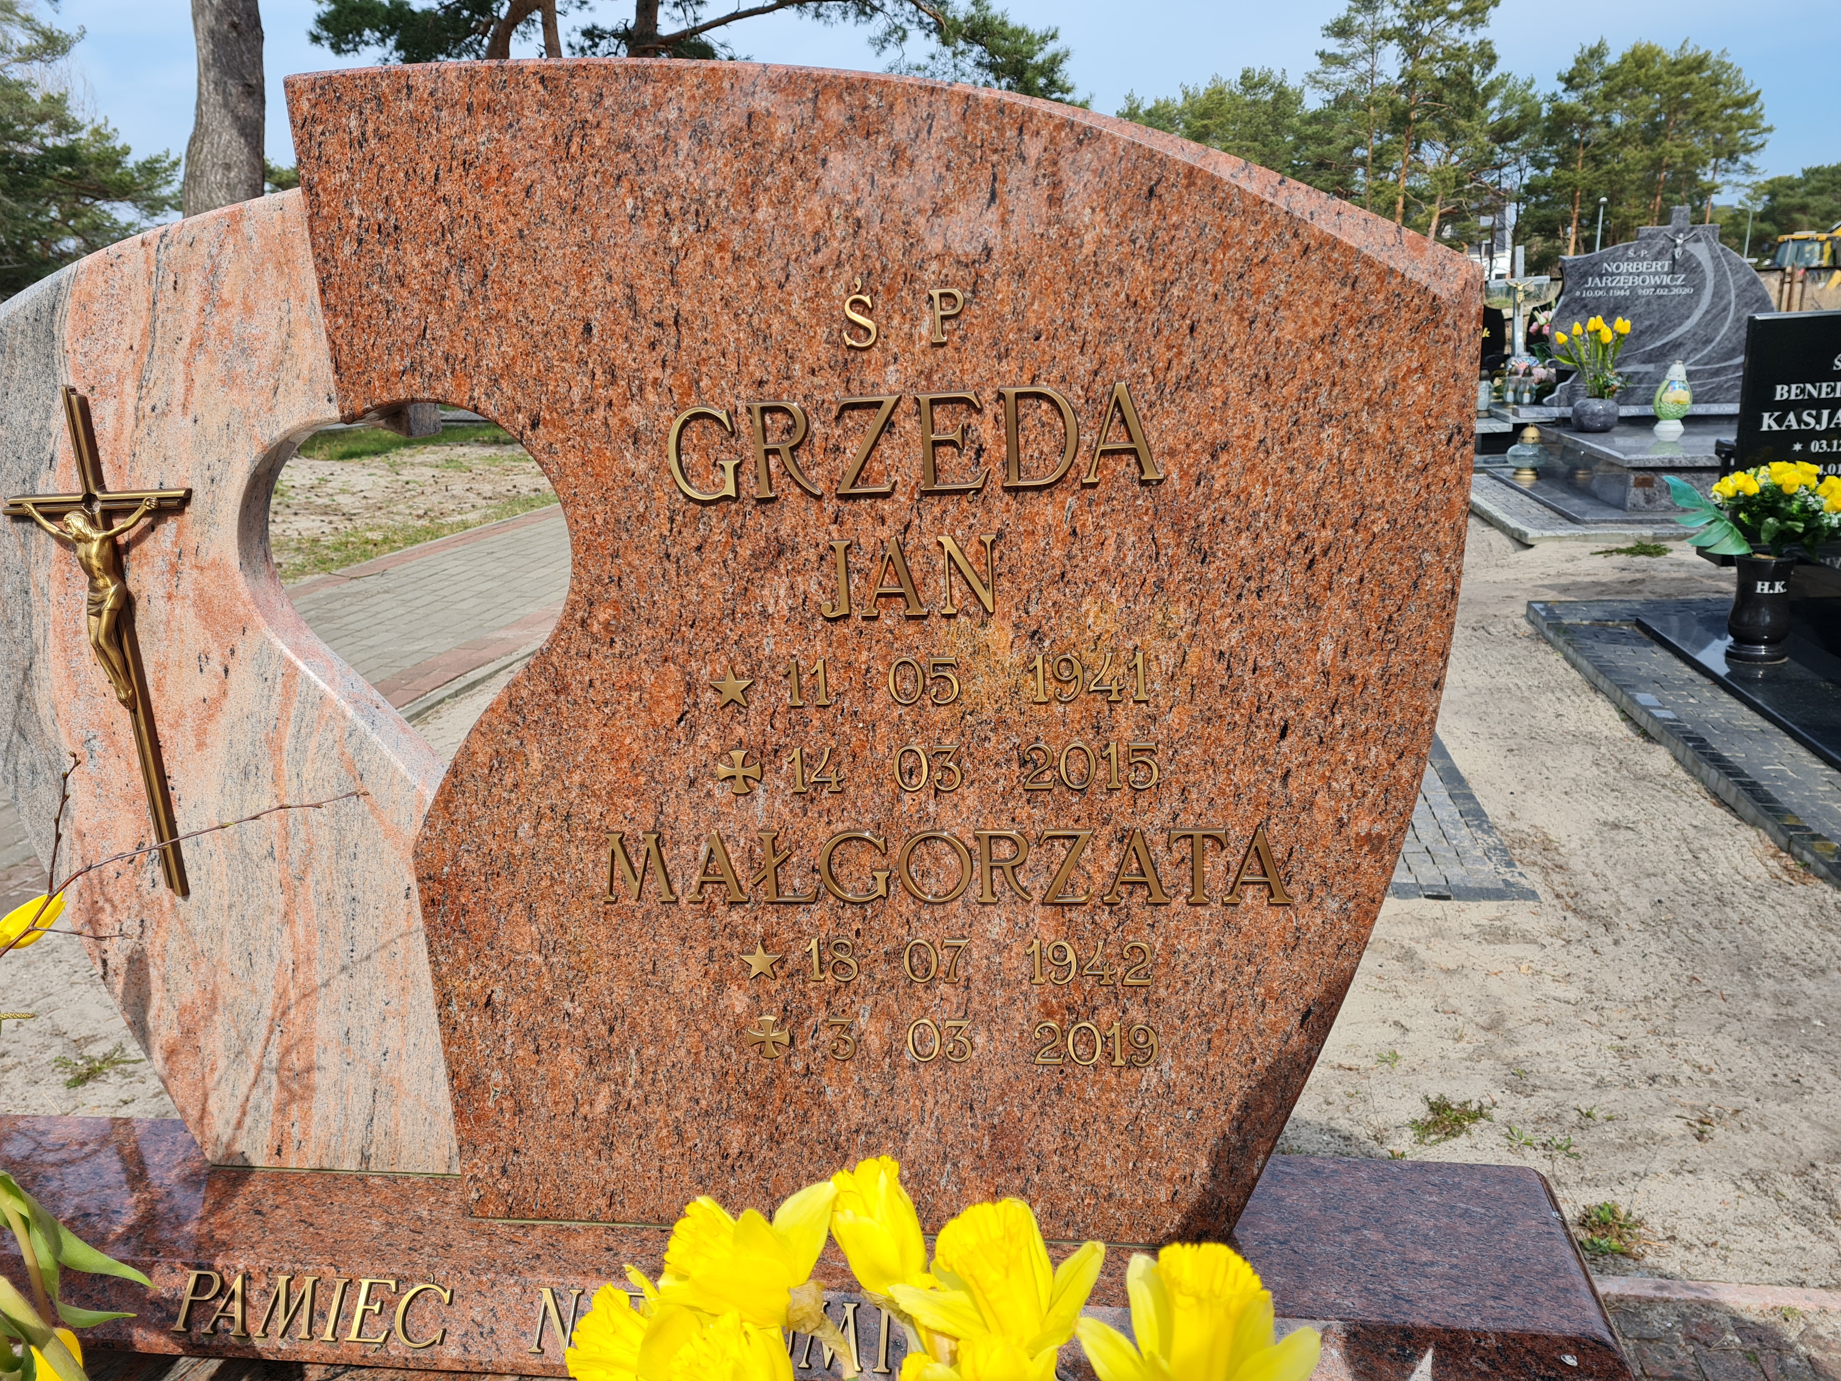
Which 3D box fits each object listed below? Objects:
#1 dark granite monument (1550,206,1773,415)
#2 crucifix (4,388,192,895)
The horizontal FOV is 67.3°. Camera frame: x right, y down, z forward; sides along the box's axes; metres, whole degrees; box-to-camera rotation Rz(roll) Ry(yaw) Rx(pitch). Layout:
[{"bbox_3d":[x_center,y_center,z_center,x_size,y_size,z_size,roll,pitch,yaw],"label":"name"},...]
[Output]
[{"bbox_3d":[3.340,-1.744,6.257,0.950,0.840,0.110,-1,16,9],"label":"dark granite monument"},{"bbox_3d":[-0.573,-0.023,0.990,0.150,0.381,0.048,-1,16,9],"label":"crucifix"}]

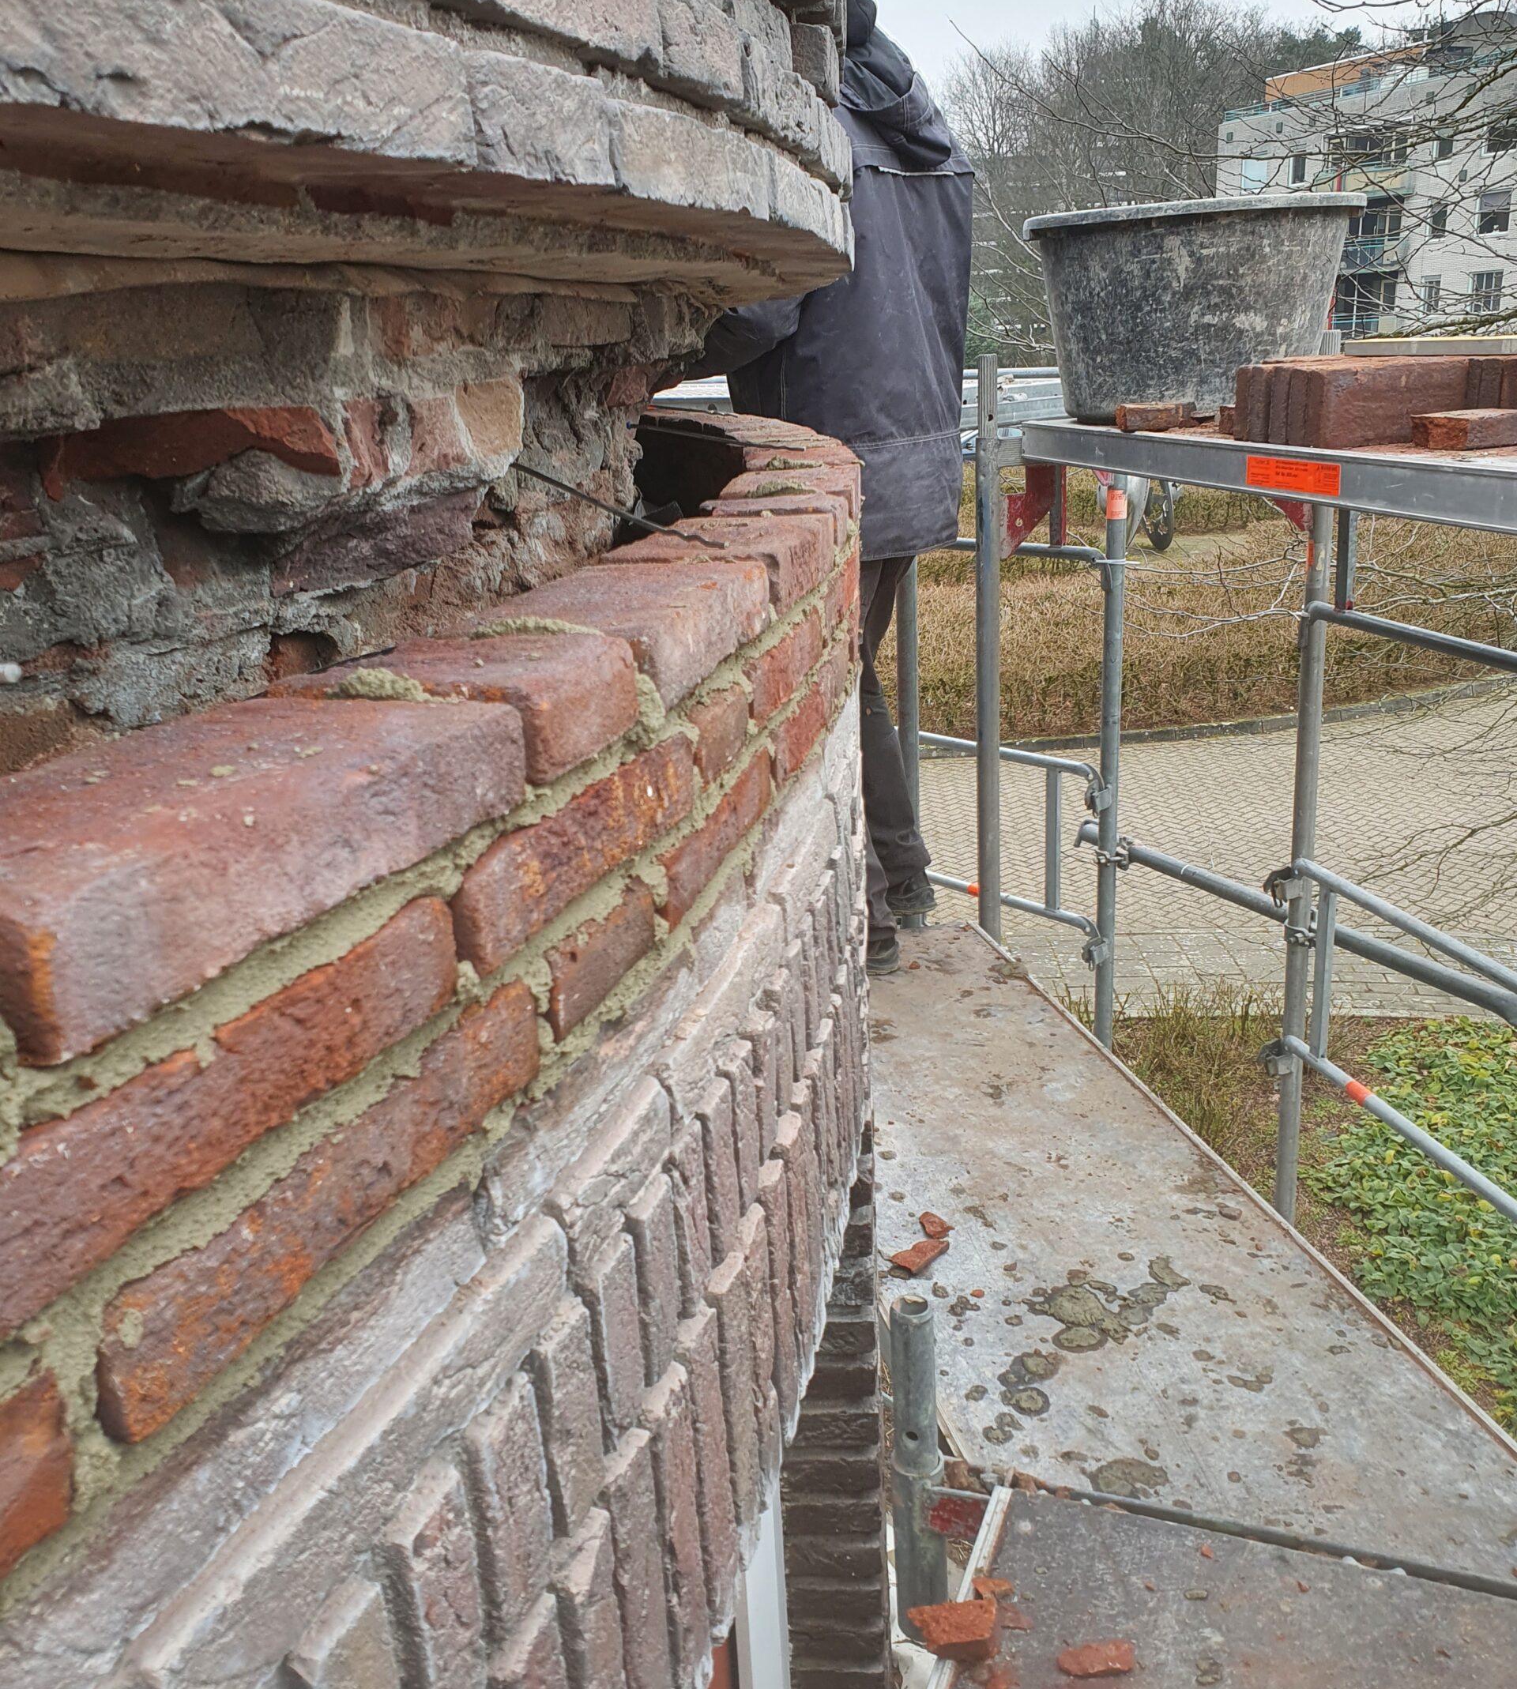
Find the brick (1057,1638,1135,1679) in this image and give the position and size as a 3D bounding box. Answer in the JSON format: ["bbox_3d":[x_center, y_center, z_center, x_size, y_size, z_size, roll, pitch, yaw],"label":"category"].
[{"bbox_3d":[0.272,0.659,1.230,0.061,0.012,0.026,-5,19,-8],"label":"brick"}]

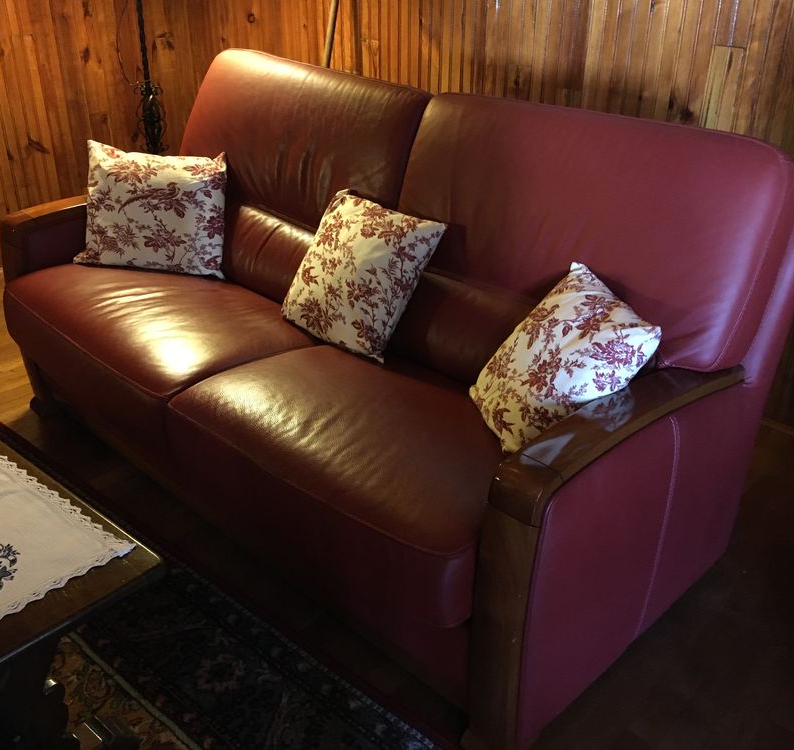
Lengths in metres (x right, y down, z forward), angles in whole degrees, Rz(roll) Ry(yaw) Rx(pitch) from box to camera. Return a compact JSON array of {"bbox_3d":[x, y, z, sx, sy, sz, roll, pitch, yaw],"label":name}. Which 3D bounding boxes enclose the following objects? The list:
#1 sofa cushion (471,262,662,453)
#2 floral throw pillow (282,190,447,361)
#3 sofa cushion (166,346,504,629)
[{"bbox_3d":[0.303,-0.036,1.672,0.375,0.140,0.370,-44,23,10],"label":"sofa cushion"},{"bbox_3d":[-0.090,-0.256,2.071,0.370,0.370,0.130,25,0,36],"label":"floral throw pillow"},{"bbox_3d":[-0.012,0.136,1.753,0.853,0.203,0.557,24,35,39],"label":"sofa cushion"}]

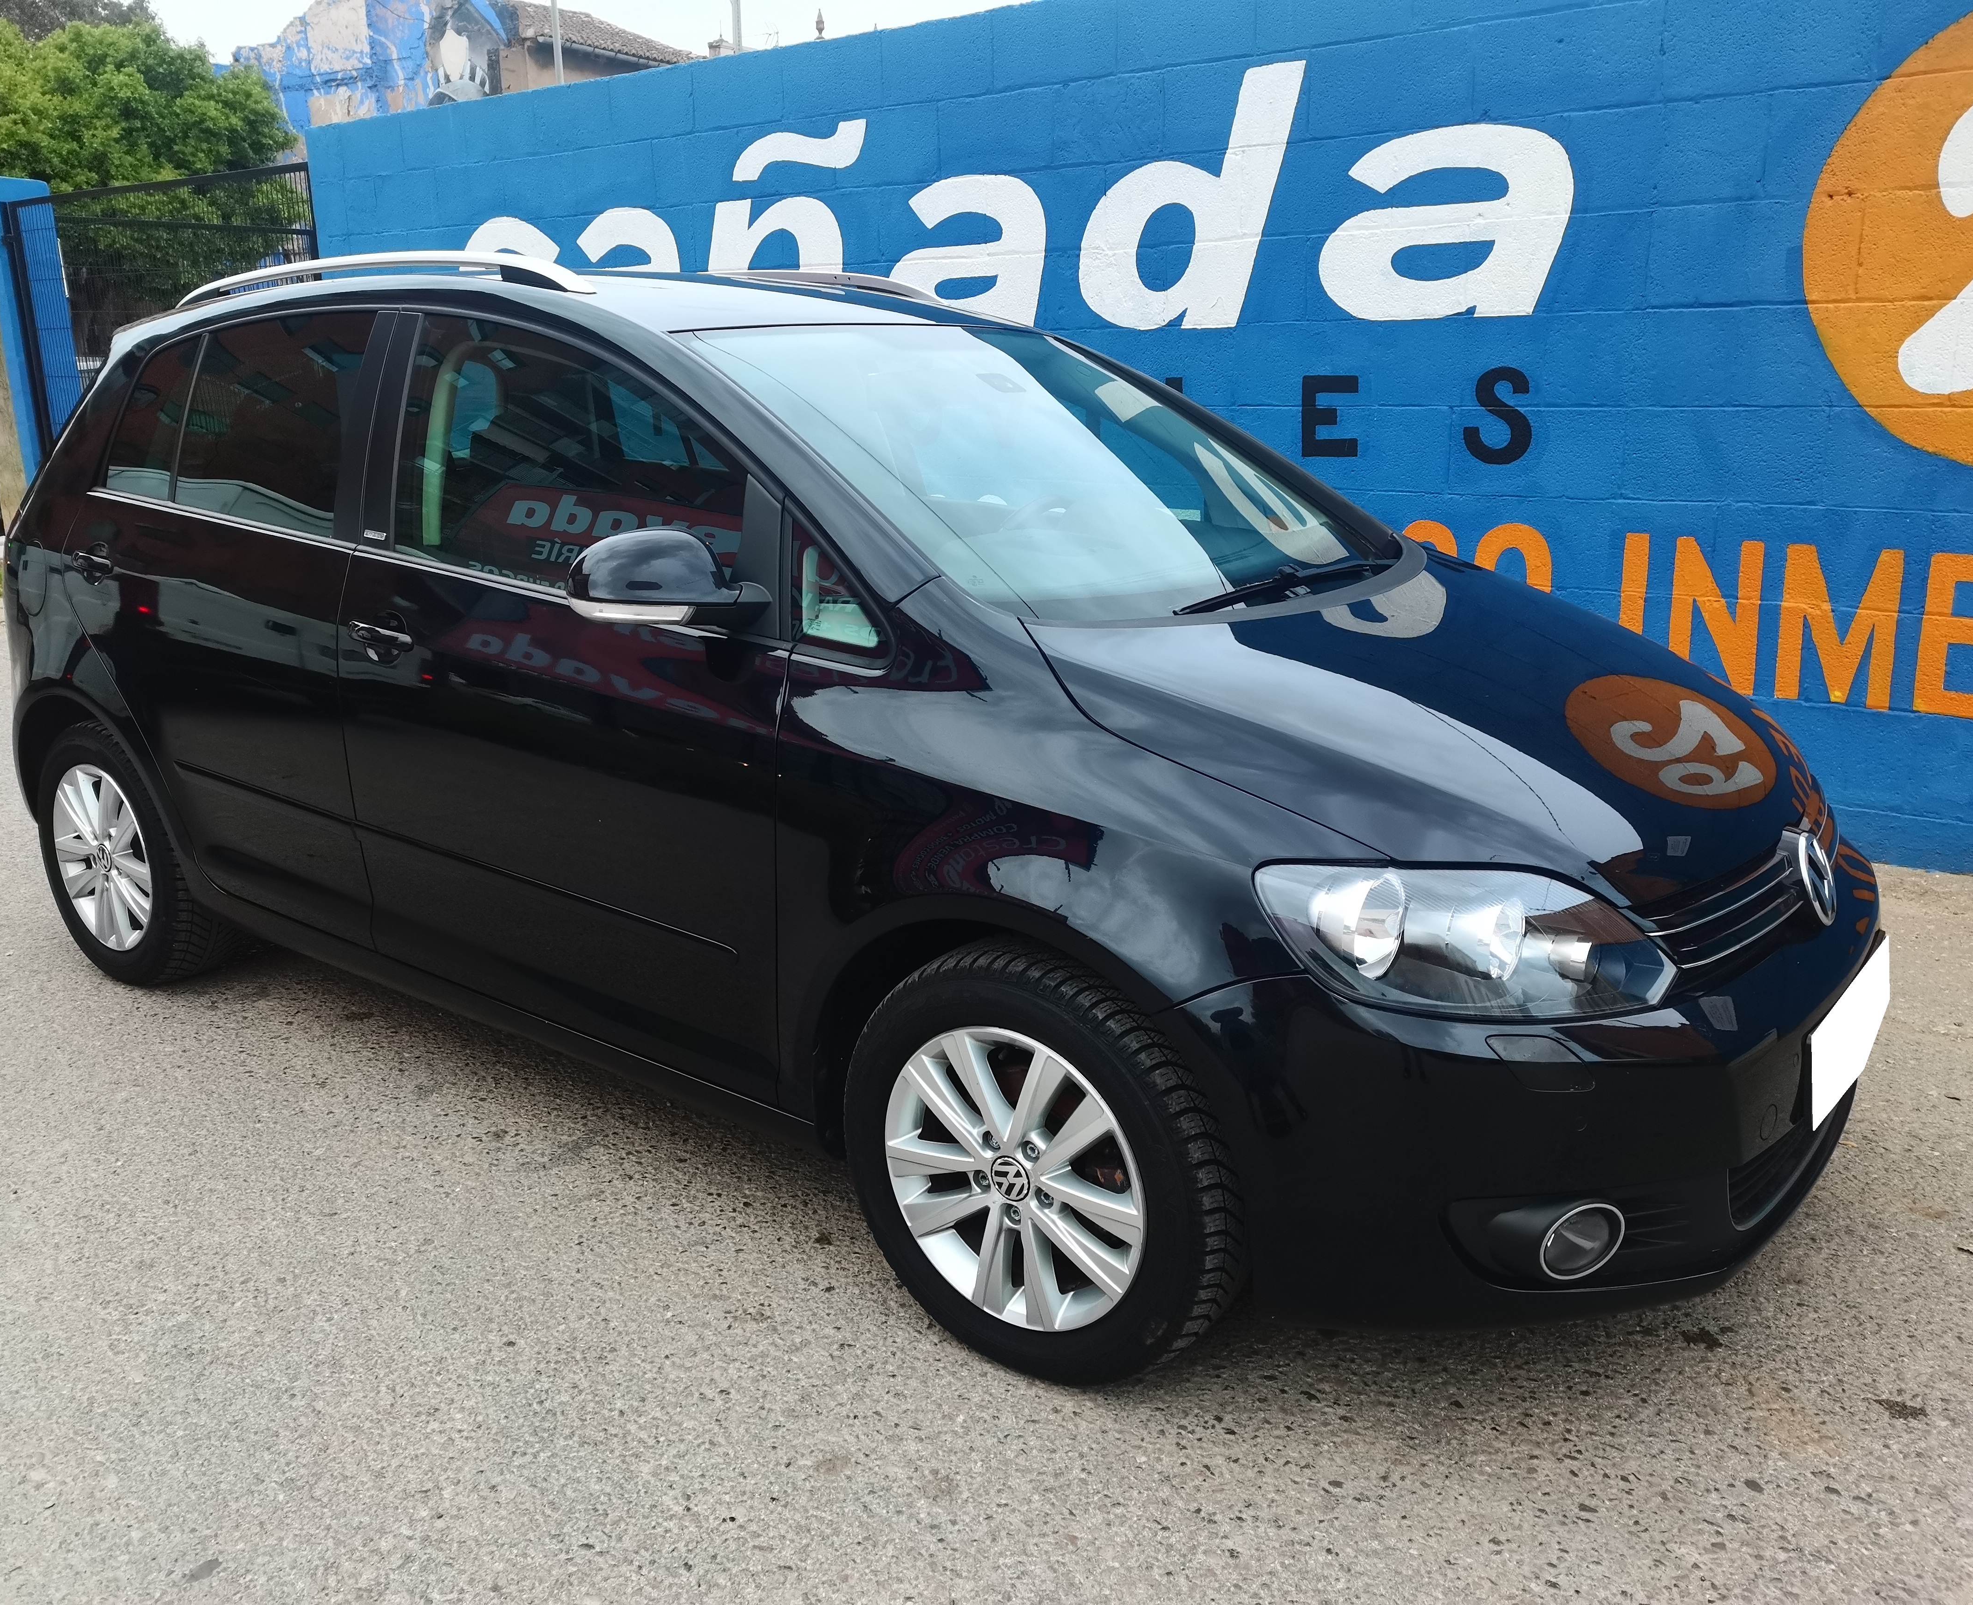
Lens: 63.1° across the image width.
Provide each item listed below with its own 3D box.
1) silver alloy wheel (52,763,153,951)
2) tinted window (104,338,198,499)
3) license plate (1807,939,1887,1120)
[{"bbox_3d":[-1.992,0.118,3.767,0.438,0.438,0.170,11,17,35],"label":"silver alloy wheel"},{"bbox_3d":[-1.780,-0.835,3.475,0.310,0.370,0.040,11,-5,35],"label":"tinted window"},{"bbox_3d":[1.259,0.315,2.341,0.020,0.115,0.520,3,13,36],"label":"license plate"}]

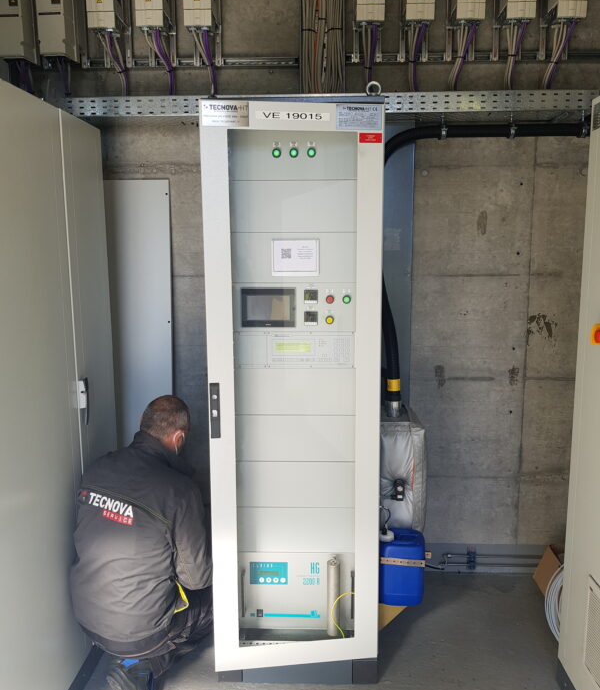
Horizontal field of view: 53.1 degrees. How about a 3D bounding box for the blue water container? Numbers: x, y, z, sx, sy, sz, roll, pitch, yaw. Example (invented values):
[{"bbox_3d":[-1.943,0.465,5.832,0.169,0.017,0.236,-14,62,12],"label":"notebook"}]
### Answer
[{"bbox_3d":[0.439,0.996,2.731,0.215,0.305,0.200,0,7,1],"label":"blue water container"}]

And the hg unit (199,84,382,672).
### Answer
[{"bbox_3d":[-0.011,0.197,2.415,0.600,2.100,0.640,0,7,1],"label":"hg unit"}]

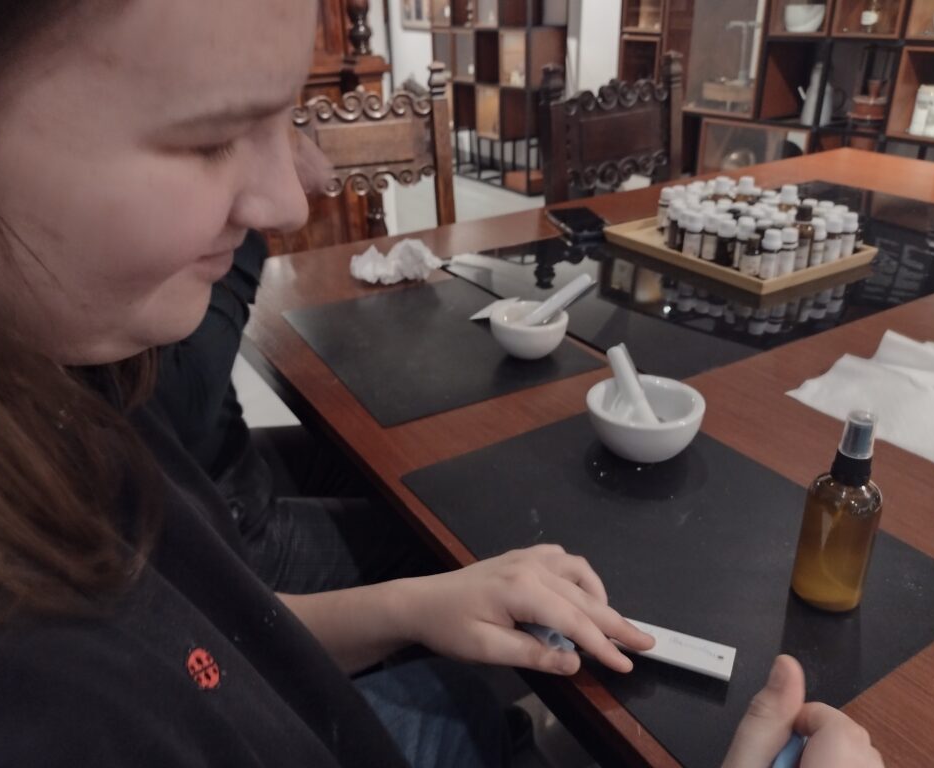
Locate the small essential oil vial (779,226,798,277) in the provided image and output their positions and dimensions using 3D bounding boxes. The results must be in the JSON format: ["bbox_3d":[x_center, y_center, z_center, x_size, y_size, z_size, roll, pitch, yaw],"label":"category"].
[{"bbox_3d":[0.475,-0.194,1.186,0.025,0.070,0.025,8,28,21],"label":"small essential oil vial"}]

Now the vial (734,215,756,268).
[{"bbox_3d":[0.430,-0.220,1.239,0.025,0.073,0.025,6,28,18],"label":"vial"}]

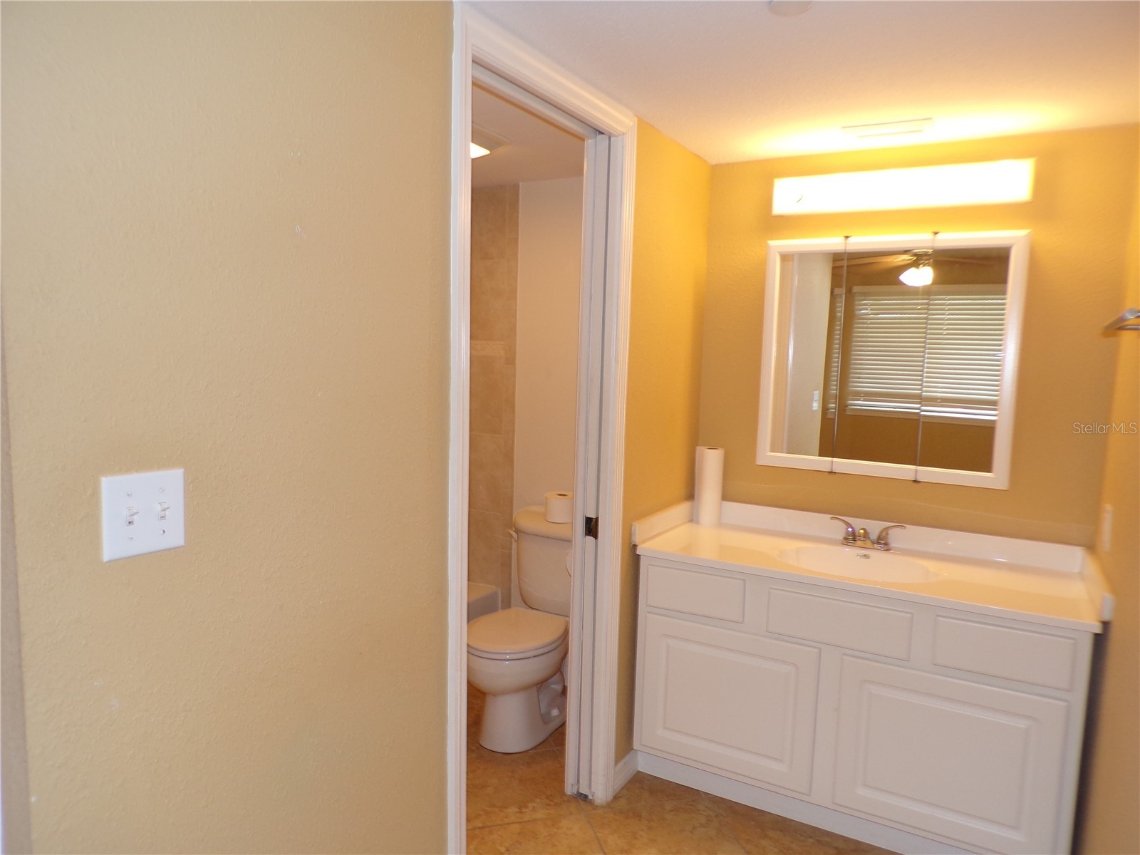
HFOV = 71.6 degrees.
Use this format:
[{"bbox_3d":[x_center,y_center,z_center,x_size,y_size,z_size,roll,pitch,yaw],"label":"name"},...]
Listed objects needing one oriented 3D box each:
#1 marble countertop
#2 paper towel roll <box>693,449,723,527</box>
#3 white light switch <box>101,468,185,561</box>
[{"bbox_3d":[0.890,0.383,2.456,1.276,0.098,0.551,5,7,30],"label":"marble countertop"},{"bbox_3d":[0.517,0.217,2.884,0.096,0.279,0.096,1,6,0],"label":"paper towel roll"},{"bbox_3d":[-0.586,0.119,1.093,0.020,0.115,0.116,5,7,30],"label":"white light switch"}]

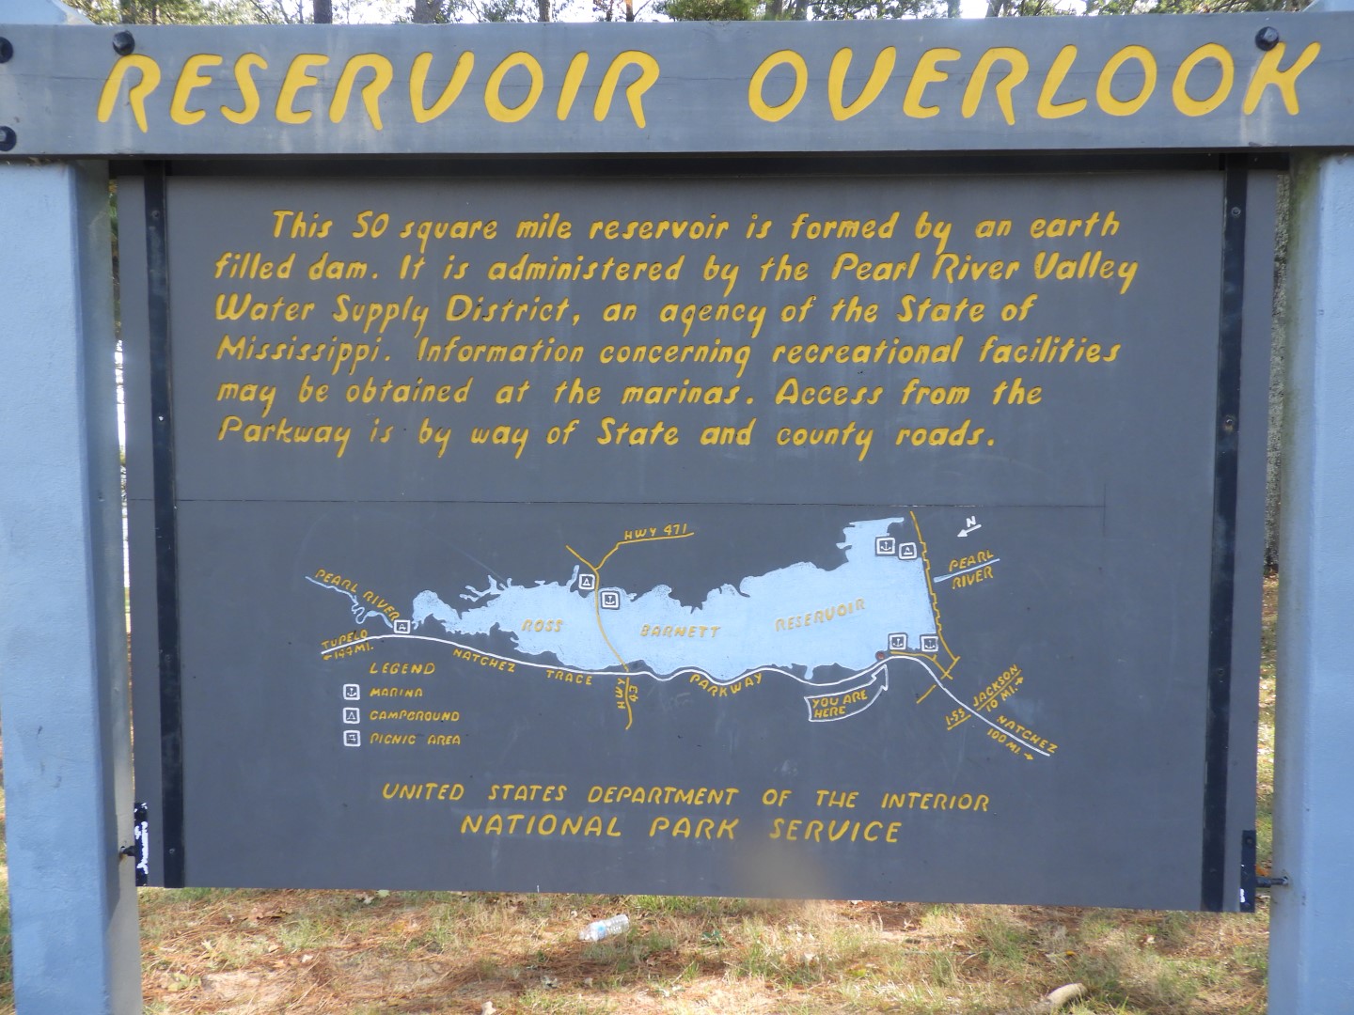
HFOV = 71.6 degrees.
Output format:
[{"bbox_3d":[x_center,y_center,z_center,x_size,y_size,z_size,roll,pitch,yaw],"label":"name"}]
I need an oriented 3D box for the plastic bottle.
[{"bbox_3d":[-0.276,1.592,3.550,0.198,0.064,0.064,-1,3,-27],"label":"plastic bottle"}]

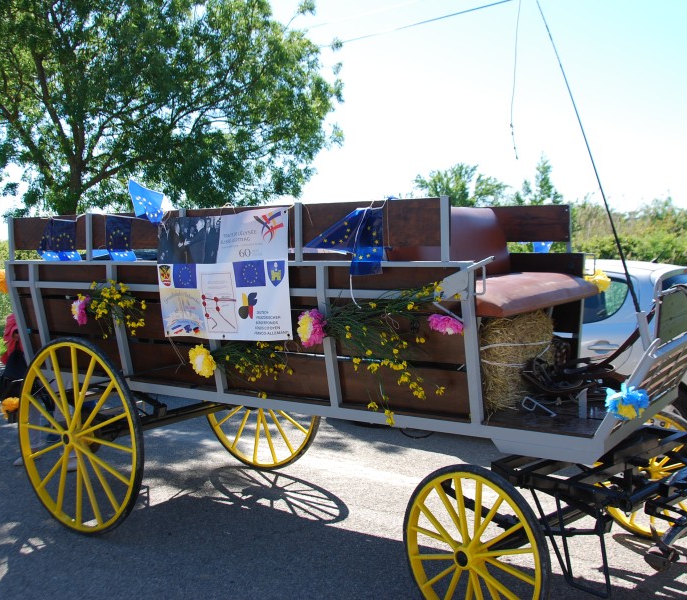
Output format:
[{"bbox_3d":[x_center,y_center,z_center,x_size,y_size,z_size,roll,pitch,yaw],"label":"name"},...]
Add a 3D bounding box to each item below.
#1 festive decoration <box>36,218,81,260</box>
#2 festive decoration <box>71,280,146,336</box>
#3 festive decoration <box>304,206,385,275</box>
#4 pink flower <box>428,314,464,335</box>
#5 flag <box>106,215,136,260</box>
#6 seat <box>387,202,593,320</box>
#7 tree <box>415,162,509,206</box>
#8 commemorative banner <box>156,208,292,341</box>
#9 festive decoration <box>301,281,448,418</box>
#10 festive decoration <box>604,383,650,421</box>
[{"bbox_3d":[-1.562,-0.329,4.505,0.377,0.235,0.060,2,3,36],"label":"festive decoration"},{"bbox_3d":[-1.218,0.049,4.243,0.519,0.285,0.170,2,3,36],"label":"festive decoration"},{"bbox_3d":[-0.001,-0.242,3.349,0.392,0.277,0.080,2,3,36],"label":"festive decoration"},{"bbox_3d":[0.411,0.102,3.389,0.145,0.090,0.100,2,5,35],"label":"pink flower"},{"bbox_3d":[-1.194,-0.331,4.392,0.200,0.250,0.050,2,5,35],"label":"flag"},{"bbox_3d":[0.741,-0.212,3.924,0.590,0.460,1.130,2,5,35],"label":"seat"},{"bbox_3d":[3.163,-1.853,21.994,2.500,3.500,2.400,-1,4,0],"label":"tree"},{"bbox_3d":[-0.600,-0.120,4.047,0.845,0.625,0.050,2,11,35],"label":"commemorative banner"},{"bbox_3d":[0.107,0.200,3.317,0.638,0.530,0.180,2,3,36],"label":"festive decoration"},{"bbox_3d":[1.057,0.386,3.063,0.155,0.140,0.120,2,5,35],"label":"festive decoration"}]

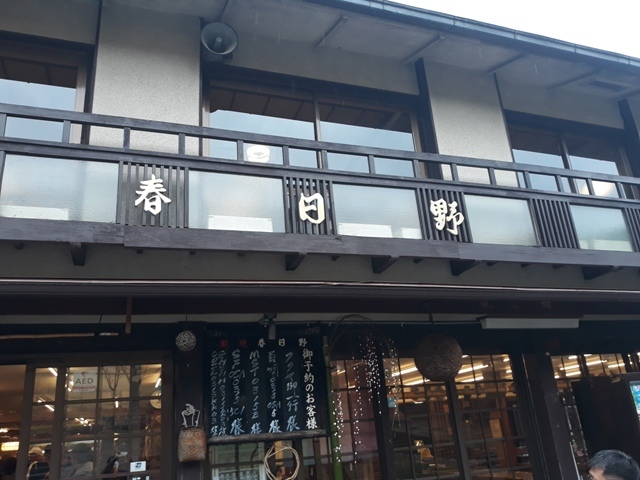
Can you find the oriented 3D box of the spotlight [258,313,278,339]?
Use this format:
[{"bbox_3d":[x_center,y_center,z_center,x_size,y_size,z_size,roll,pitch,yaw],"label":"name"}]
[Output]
[{"bbox_3d":[-0.449,0.748,4.313,0.148,0.220,0.150,3,-21,-20],"label":"spotlight"}]

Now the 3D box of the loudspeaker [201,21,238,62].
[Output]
[{"bbox_3d":[-1.050,-1.982,5.163,0.363,0.373,0.340,1,-12,-16],"label":"loudspeaker"}]

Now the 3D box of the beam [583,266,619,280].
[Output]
[{"bbox_3d":[3.302,0.336,5.879,0.087,0.170,0.420,3,-21,-20],"label":"beam"}]

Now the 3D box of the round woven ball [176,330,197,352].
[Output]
[{"bbox_3d":[-1.069,0.811,3.998,0.165,0.165,0.165,3,-21,-20],"label":"round woven ball"}]

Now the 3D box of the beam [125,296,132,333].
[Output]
[{"bbox_3d":[-1.329,0.517,3.478,0.036,0.279,0.035,3,-21,-20],"label":"beam"}]

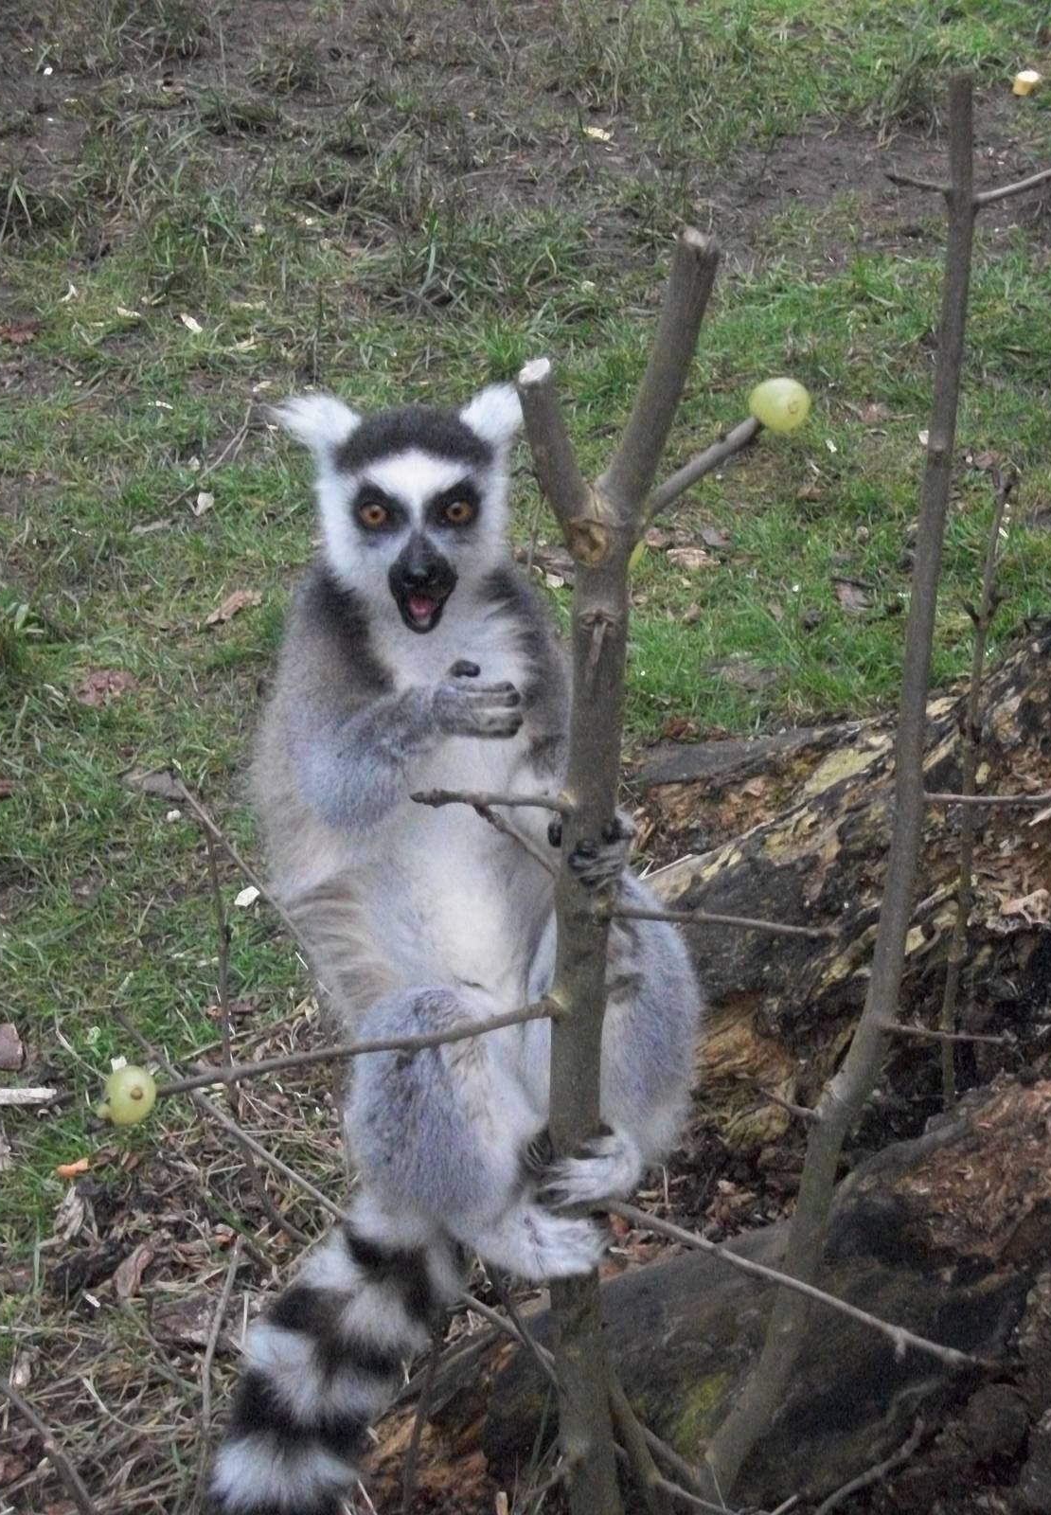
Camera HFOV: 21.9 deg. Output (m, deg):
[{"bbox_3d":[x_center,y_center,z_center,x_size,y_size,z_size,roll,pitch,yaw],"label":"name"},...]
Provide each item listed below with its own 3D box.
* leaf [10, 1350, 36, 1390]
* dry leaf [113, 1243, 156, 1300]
[{"bbox_3d":[-0.275,0.335,1.485,0.013,0.010,0.027,4,28,7],"label":"leaf"},{"bbox_3d":[-0.225,0.295,1.562,0.019,0.013,0.039,10,30,18],"label":"dry leaf"}]

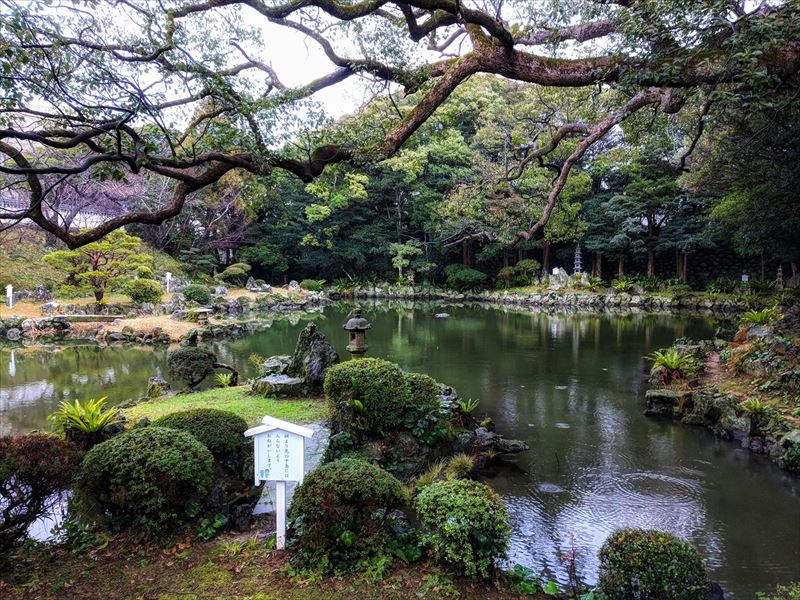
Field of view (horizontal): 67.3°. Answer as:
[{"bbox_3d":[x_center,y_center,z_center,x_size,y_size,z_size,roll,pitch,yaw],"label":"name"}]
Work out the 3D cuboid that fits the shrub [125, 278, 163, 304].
[{"bbox_3d":[-9.604,-0.318,22.500,1.423,0.974,1.300,0,3,0],"label":"shrub"}]

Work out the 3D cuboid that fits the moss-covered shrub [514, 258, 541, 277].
[{"bbox_3d":[8.381,-2.071,39.500,1.709,1.315,1.500,0,3,0],"label":"moss-covered shrub"}]

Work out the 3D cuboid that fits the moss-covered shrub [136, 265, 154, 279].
[{"bbox_3d":[-10.800,-1.188,25.500,0.764,0.637,0.750,0,3,0],"label":"moss-covered shrub"}]

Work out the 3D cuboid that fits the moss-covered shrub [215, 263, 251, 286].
[{"bbox_3d":[-9.199,-1.400,33.000,1.977,1.318,1.700,0,3,0],"label":"moss-covered shrub"}]

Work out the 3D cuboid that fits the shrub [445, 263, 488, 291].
[{"bbox_3d":[4.469,-1.535,41.000,2.866,1.774,2.400,0,3,0],"label":"shrub"}]

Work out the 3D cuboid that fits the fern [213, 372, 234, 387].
[{"bbox_3d":[-2.775,1.257,9.500,0.316,0.221,0.320,0,3,0],"label":"fern"}]

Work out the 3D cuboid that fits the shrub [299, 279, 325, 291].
[{"bbox_3d":[-5.376,-0.942,36.500,1.579,0.729,1.300,0,3,0],"label":"shrub"}]

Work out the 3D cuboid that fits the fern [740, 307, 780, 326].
[{"bbox_3d":[8.699,0.398,14.500,0.965,0.483,0.850,0,3,0],"label":"fern"}]

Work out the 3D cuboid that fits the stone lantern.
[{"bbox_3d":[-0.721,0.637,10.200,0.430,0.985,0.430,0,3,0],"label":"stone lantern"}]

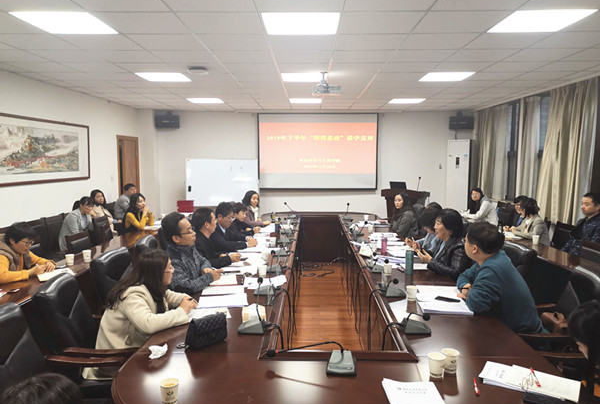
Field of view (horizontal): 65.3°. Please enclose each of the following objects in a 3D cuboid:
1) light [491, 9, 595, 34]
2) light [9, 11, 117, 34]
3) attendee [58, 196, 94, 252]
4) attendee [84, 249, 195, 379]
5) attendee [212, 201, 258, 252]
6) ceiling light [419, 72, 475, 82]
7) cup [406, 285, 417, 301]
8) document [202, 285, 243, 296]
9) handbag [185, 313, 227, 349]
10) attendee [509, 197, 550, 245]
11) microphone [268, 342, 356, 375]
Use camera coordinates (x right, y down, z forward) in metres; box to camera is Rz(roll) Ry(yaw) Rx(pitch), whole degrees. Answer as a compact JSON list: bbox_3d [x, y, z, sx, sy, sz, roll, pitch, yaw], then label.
[{"bbox_3d":[1.810,-1.384,3.554,0.590,0.060,0.590,0,5,1],"label":"light"},{"bbox_3d":[-1.791,-1.386,3.618,0.590,0.050,0.590,0,5,1],"label":"light"},{"bbox_3d":[-2.771,0.511,5.932,0.750,1.195,0.580,1,5,13],"label":"attendee"},{"bbox_3d":[-0.922,0.810,2.764,0.720,1.165,0.570,-2,5,-20],"label":"attendee"},{"bbox_3d":[-0.750,0.610,4.992,0.680,1.240,0.520,1,5,8],"label":"attendee"},{"bbox_3d":[1.833,-1.557,5.856,0.590,0.050,0.600,0,5,1],"label":"ceiling light"},{"bbox_3d":[0.745,0.605,3.117,0.074,0.088,0.074,0,5,1],"label":"cup"},{"bbox_3d":[-0.507,0.604,3.167,0.290,0.012,0.210,0,5,-5],"label":"document"},{"bbox_3d":[-0.475,0.645,2.389,0.200,0.141,0.085,-5,7,-42],"label":"handbag"},{"bbox_3d":[2.578,0.557,5.316,0.680,1.200,0.500,0,5,1],"label":"attendee"},{"bbox_3d":[0.045,0.663,2.016,0.380,0.105,0.150,0,5,1],"label":"microphone"}]

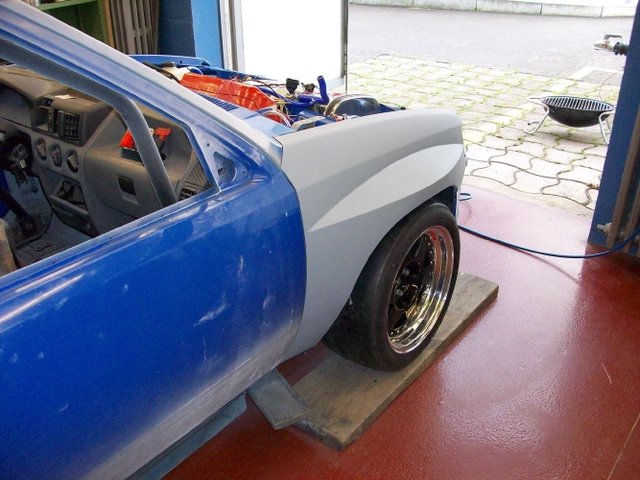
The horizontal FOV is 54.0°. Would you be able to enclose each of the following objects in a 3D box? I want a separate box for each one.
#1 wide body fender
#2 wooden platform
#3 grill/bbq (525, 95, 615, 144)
[{"bbox_3d":[0.218,-0.100,1.862,0.265,0.625,0.900,19,32,33],"label":"wide body fender"},{"bbox_3d":[0.279,0.350,2.160,0.260,0.042,1.045,19,32,33],"label":"wooden platform"},{"bbox_3d":[1.604,-0.777,4.019,0.520,0.210,0.370,13,30,25],"label":"grill/bbq"}]

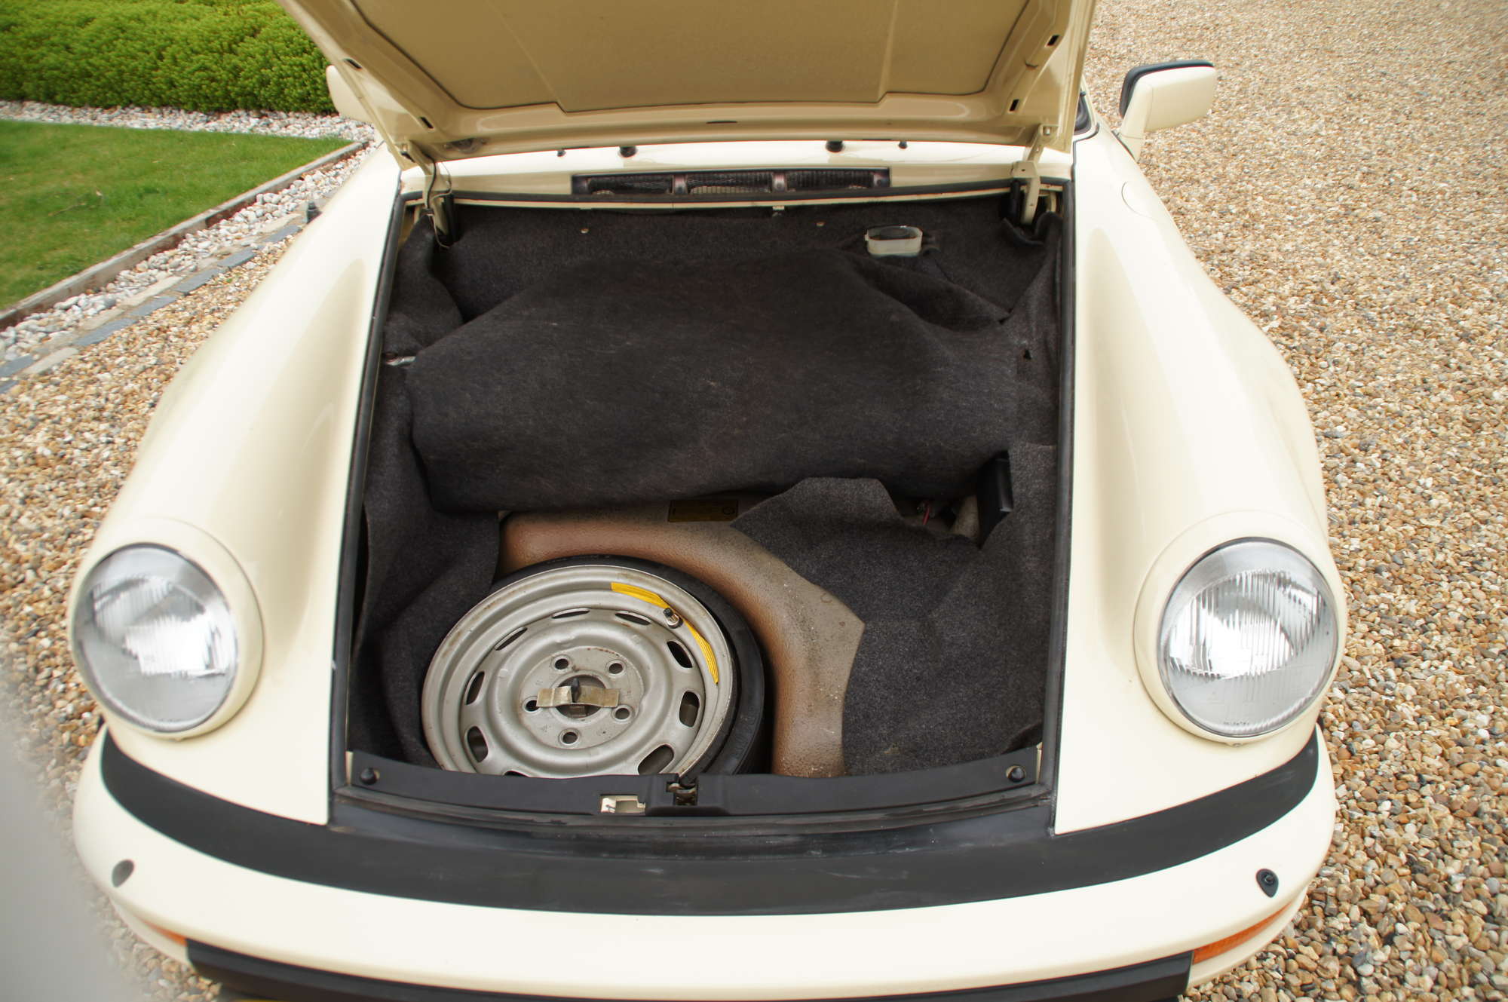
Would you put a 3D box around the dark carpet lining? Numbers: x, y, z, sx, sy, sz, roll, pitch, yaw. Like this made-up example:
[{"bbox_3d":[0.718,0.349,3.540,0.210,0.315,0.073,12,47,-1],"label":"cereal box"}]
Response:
[{"bbox_3d":[-0.035,-0.018,1.515,0.950,0.470,0.830,1,33,2],"label":"dark carpet lining"}]

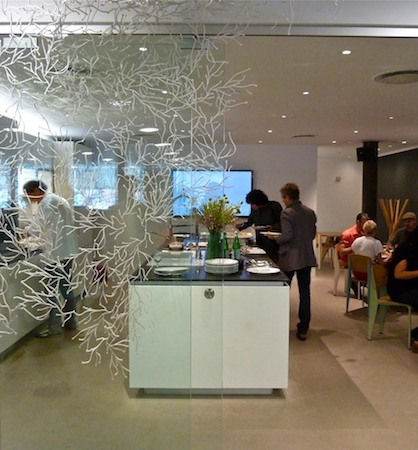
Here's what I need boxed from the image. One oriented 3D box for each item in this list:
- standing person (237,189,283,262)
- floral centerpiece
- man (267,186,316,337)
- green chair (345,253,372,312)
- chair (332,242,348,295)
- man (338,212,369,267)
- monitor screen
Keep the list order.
[{"bbox_3d":[0.750,0.342,5.988,0.620,1.690,0.560,-2,5,-30],"label":"standing person"},{"bbox_3d":[0.070,0.030,4.563,0.480,0.670,0.460,0,4,0],"label":"floral centerpiece"},{"bbox_3d":[0.950,0.398,4.899,0.460,1.730,0.520,4,5,42],"label":"man"},{"bbox_3d":[2.250,0.836,6.147,0.490,0.820,0.430,-3,5,-38],"label":"green chair"},{"bbox_3d":[2.294,0.717,6.872,0.490,0.820,0.420,4,5,43],"label":"chair"},{"bbox_3d":[2.548,0.518,7.035,0.760,1.340,0.520,3,5,35],"label":"man"},{"bbox_3d":[0.065,-0.570,8.053,1.520,0.890,0.080,0,4,0],"label":"monitor screen"}]

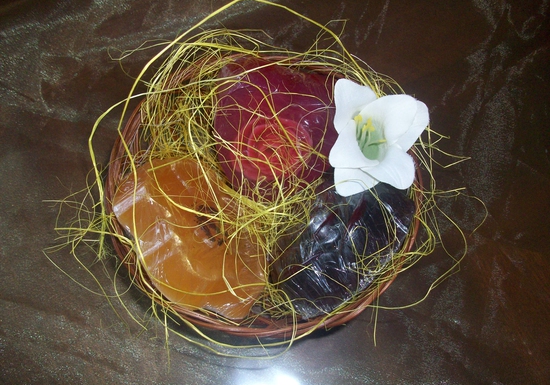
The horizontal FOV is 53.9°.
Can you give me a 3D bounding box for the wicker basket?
[{"bbox_3d":[-0.005,0.002,0.387,0.210,0.060,0.210,1,65,-2],"label":"wicker basket"}]

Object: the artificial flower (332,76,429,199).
[{"bbox_3d":[0.069,-0.036,0.358,0.068,0.045,0.074,1,65,-2],"label":"artificial flower"}]

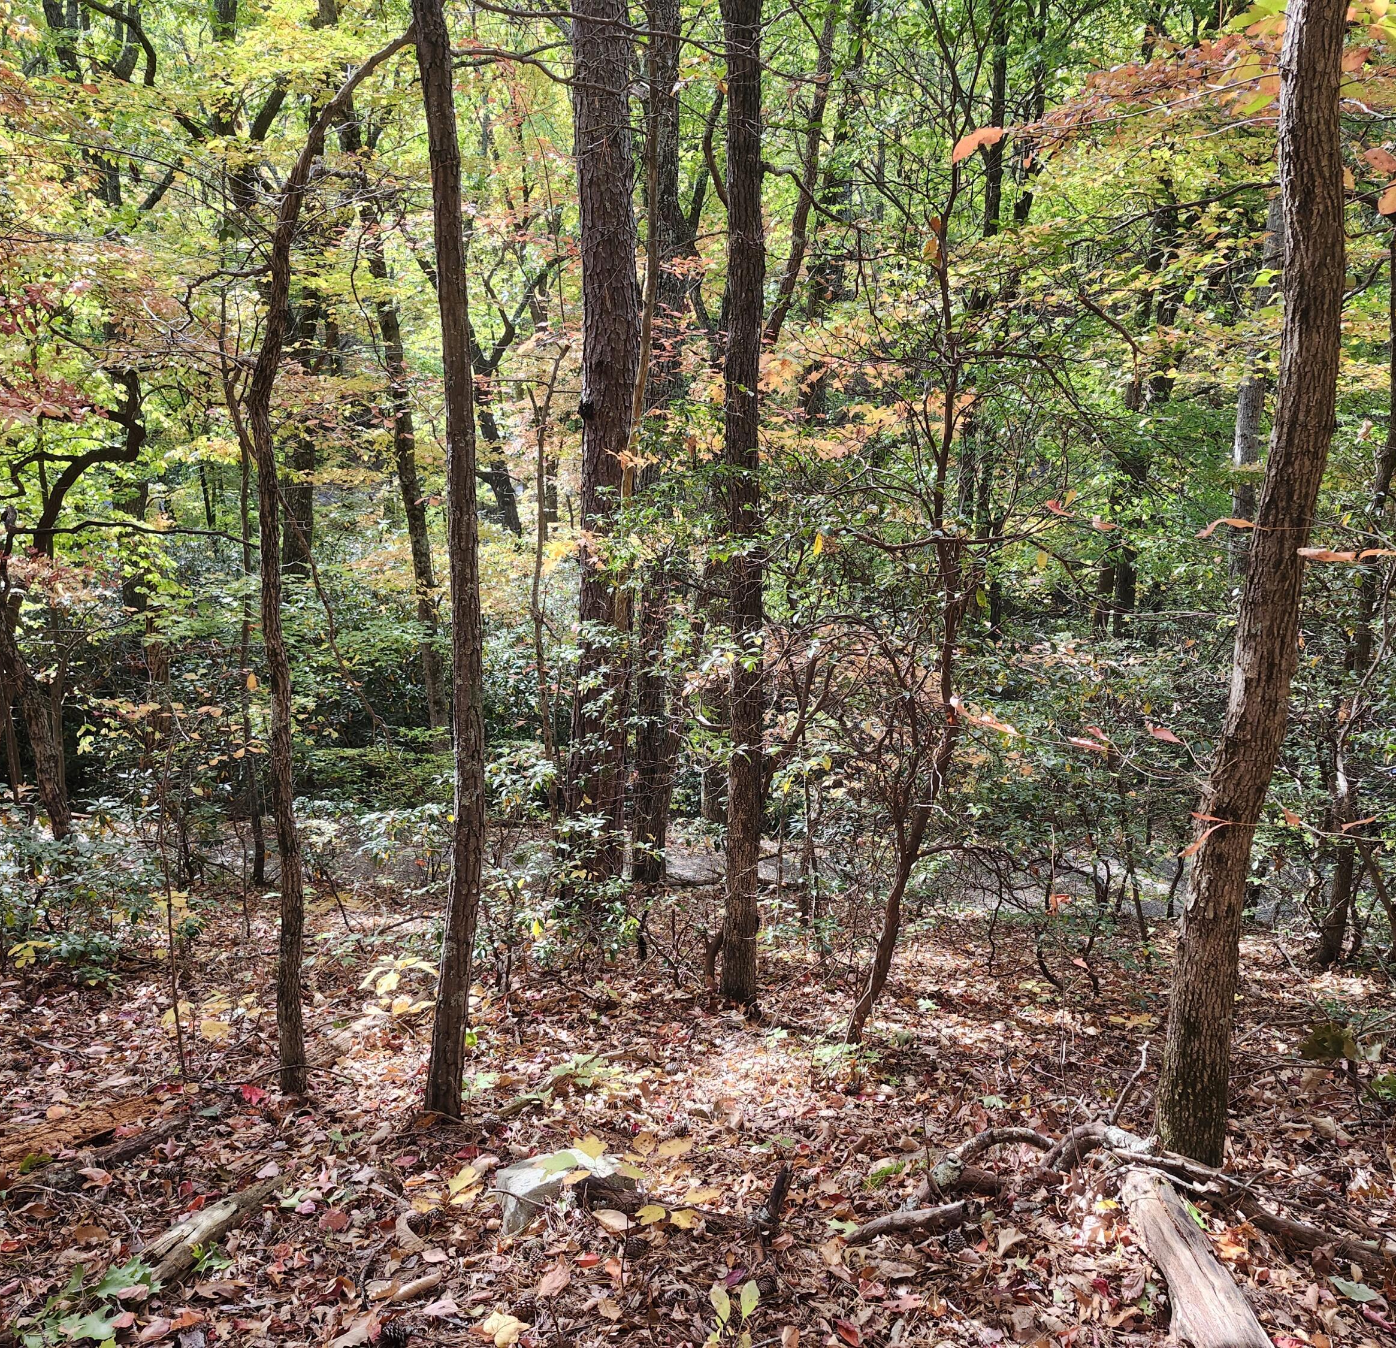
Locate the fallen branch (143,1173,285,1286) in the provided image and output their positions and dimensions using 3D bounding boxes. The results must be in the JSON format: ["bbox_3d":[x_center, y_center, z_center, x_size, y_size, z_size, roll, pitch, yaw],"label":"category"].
[{"bbox_3d":[-1.249,1.433,3.122,0.095,0.075,0.474,0,-1,14],"label":"fallen branch"}]

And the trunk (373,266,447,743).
[{"bbox_3d":[-3.319,-1.925,13.728,0.260,5.236,0.260,-5,6,0],"label":"trunk"}]

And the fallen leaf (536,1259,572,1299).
[{"bbox_3d":[-0.345,1.447,2.859,0.075,0.050,0.110,0,-1,21],"label":"fallen leaf"}]

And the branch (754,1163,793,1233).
[{"bbox_3d":[0.212,1.385,3.161,0.065,0.169,0.060,15,6,0],"label":"branch"}]

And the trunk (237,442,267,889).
[{"bbox_3d":[-3.052,-0.032,8.140,0.110,3.058,0.110,0,6,0],"label":"trunk"}]

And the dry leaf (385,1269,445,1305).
[{"bbox_3d":[-0.666,1.450,2.830,0.131,0.035,0.050,1,-1,-45],"label":"dry leaf"}]

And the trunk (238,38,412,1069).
[{"bbox_3d":[-1.253,-0.270,3.968,0.580,3.481,0.300,0,6,0],"label":"trunk"}]

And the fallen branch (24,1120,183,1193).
[{"bbox_3d":[-1.777,1.447,3.603,0.070,0.060,0.474,0,-1,28],"label":"fallen branch"}]

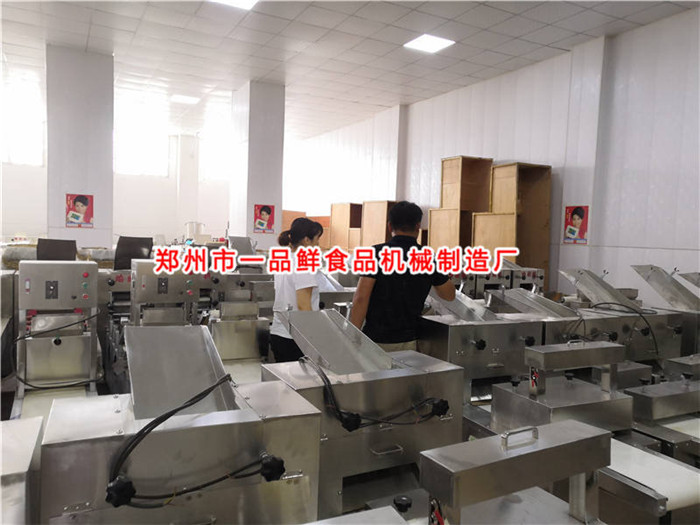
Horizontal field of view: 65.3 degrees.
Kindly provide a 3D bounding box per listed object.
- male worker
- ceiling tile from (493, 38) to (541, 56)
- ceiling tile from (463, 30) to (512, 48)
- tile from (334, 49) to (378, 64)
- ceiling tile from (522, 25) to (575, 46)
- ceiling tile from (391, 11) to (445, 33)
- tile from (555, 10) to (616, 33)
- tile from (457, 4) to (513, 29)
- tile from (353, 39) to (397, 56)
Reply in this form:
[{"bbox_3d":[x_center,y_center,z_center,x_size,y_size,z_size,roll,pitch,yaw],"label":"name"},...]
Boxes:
[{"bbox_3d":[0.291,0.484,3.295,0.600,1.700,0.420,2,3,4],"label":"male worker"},{"bbox_3d":[2.527,-3.263,8.273,0.600,0.020,0.600,0,3,-28],"label":"ceiling tile"},{"bbox_3d":[2.000,-3.266,7.988,0.600,0.020,0.600,0,3,-28],"label":"ceiling tile"},{"bbox_3d":[0.090,-3.383,8.998,0.600,0.020,0.600,0,3,-28],"label":"tile"},{"bbox_3d":[2.812,-3.226,7.746,0.600,0.020,0.600,0,3,-28],"label":"ceiling tile"},{"bbox_3d":[0.944,-3.273,7.418,0.600,0.020,0.600,0,3,-28],"label":"ceiling tile"},{"bbox_3d":[3.096,-3.189,7.219,0.600,0.020,0.600,0,3,-28],"label":"tile"},{"bbox_3d":[1.756,-3.233,7.176,0.600,0.020,0.600,0,3,-28],"label":"tile"},{"bbox_3d":[0.392,-3.360,8.544,0.600,0.020,0.600,0,3,-29],"label":"tile"}]

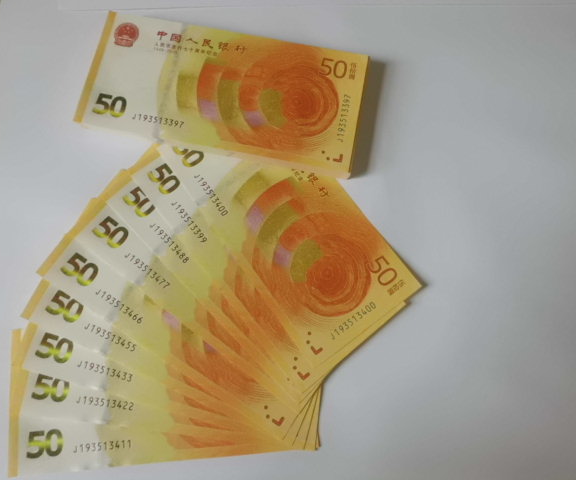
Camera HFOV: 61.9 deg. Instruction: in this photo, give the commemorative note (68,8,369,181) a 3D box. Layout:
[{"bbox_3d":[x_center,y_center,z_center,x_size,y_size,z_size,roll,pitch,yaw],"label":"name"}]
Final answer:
[{"bbox_3d":[-0.035,-0.082,0.268,0.150,0.010,0.070,11,78,2],"label":"commemorative note"}]

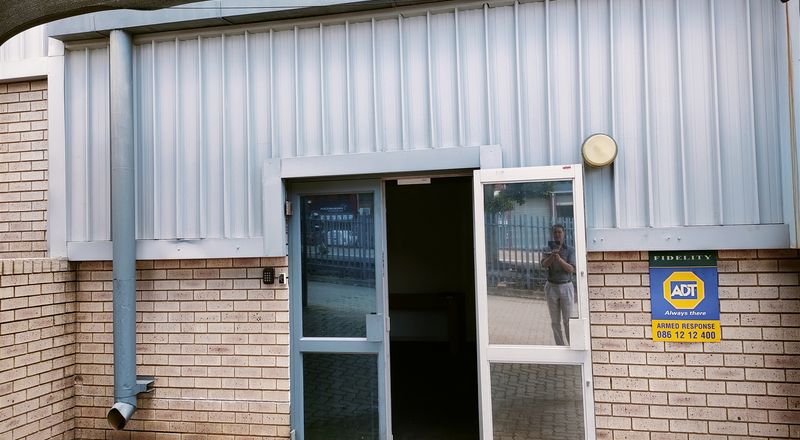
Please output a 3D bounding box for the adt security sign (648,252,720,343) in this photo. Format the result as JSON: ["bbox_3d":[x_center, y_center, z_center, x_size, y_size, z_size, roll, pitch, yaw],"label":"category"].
[{"bbox_3d":[1.848,0.499,3.742,0.405,0.592,0.012,-2,-3,13],"label":"adt security sign"}]

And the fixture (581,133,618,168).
[{"bbox_3d":[1.307,-0.454,3.776,0.230,0.230,0.090,-2,-3,13],"label":"fixture"}]

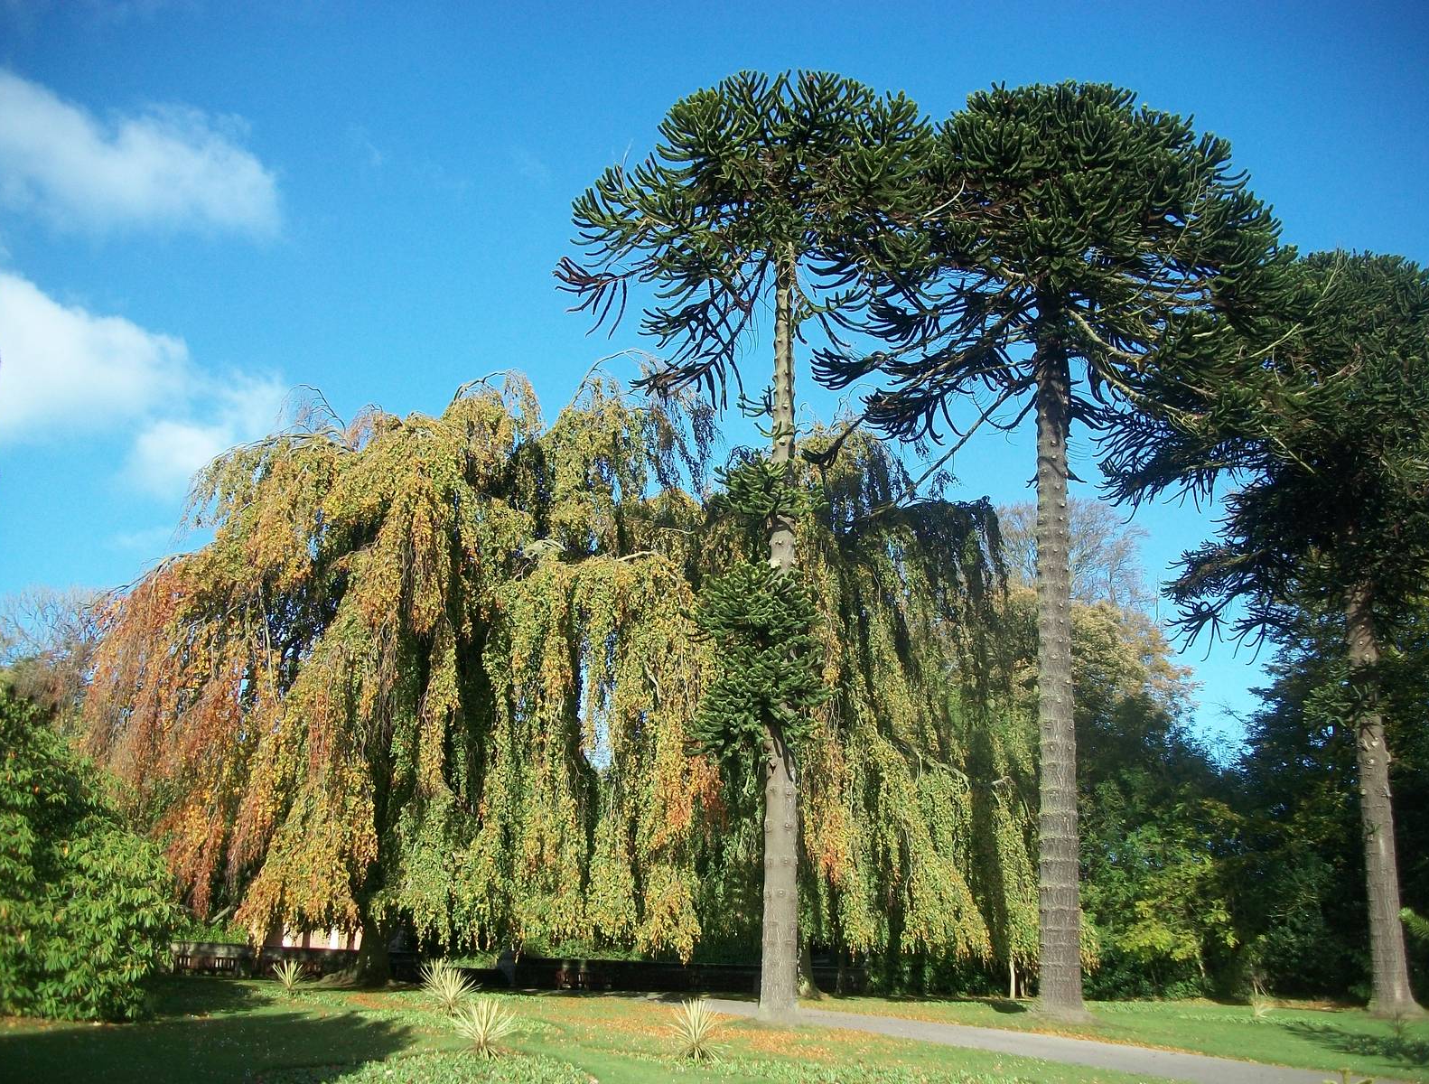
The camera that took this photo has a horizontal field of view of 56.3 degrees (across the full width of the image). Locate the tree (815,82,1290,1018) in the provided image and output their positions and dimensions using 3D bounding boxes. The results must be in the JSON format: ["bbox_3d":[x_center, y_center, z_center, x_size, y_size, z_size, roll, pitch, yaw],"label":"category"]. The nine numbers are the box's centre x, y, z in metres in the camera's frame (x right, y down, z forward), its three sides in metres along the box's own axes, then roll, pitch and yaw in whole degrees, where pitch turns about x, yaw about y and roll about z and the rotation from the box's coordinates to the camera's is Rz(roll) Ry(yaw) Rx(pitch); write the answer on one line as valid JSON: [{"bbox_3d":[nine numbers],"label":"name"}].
[{"bbox_3d":[7.887,-0.895,29.986,11.280,21.840,10.500,1,-16,0],"label":"tree"}]

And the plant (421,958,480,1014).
[{"bbox_3d":[-4.343,7.316,22.008,0.970,0.880,0.950,1,-16,0],"label":"plant"}]

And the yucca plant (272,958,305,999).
[{"bbox_3d":[-9.680,9.922,30.383,0.740,0.880,0.800,1,-16,0],"label":"yucca plant"}]

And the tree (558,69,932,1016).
[{"bbox_3d":[0.556,-1.027,27.897,8.290,20.620,8.400,1,-16,0],"label":"tree"}]

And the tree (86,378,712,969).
[{"bbox_3d":[-9.815,3.759,42.585,20.260,19.470,18.000,1,-16,0],"label":"tree"}]

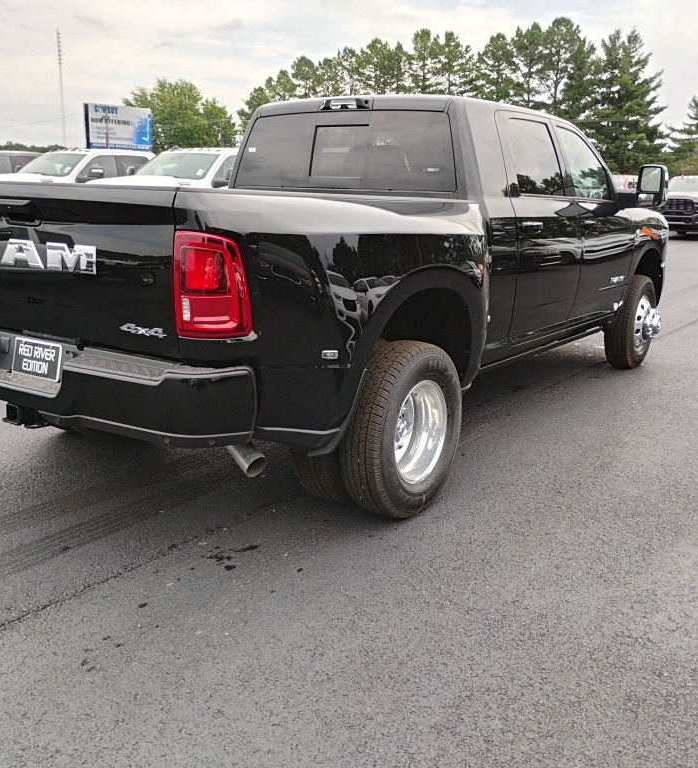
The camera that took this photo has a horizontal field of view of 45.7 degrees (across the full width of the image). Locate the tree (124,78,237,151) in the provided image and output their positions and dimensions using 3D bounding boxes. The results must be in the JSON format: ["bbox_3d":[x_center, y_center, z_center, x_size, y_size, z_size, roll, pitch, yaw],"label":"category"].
[{"bbox_3d":[-12.292,-17.804,61.017,8.300,8.748,8.000,1,13,0],"label":"tree"}]

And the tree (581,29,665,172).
[{"bbox_3d":[19.830,-19.405,61.499,6.600,12.903,6.600,1,13,0],"label":"tree"}]

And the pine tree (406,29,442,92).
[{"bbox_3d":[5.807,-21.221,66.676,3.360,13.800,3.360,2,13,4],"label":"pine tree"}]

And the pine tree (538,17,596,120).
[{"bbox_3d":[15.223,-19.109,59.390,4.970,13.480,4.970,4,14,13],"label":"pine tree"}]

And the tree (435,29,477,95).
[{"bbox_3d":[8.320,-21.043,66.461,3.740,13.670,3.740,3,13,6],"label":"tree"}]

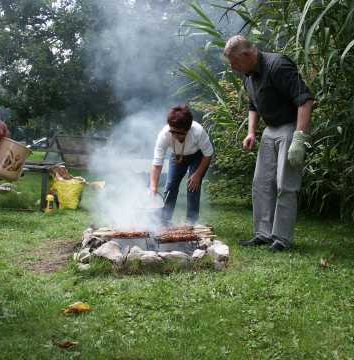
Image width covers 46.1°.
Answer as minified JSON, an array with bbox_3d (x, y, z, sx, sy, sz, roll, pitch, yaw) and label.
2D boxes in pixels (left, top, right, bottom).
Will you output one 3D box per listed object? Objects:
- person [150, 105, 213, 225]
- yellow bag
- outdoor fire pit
[{"bbox_3d":[0.060,-0.030,3.550,0.550,1.150,0.820,0,2,11],"label":"person"},{"bbox_3d":[-1.680,0.190,6.450,0.490,0.480,0.380,0,2,-11],"label":"yellow bag"},{"bbox_3d":[-0.175,0.455,3.000,1.040,0.200,0.860,0,2,0],"label":"outdoor fire pit"}]

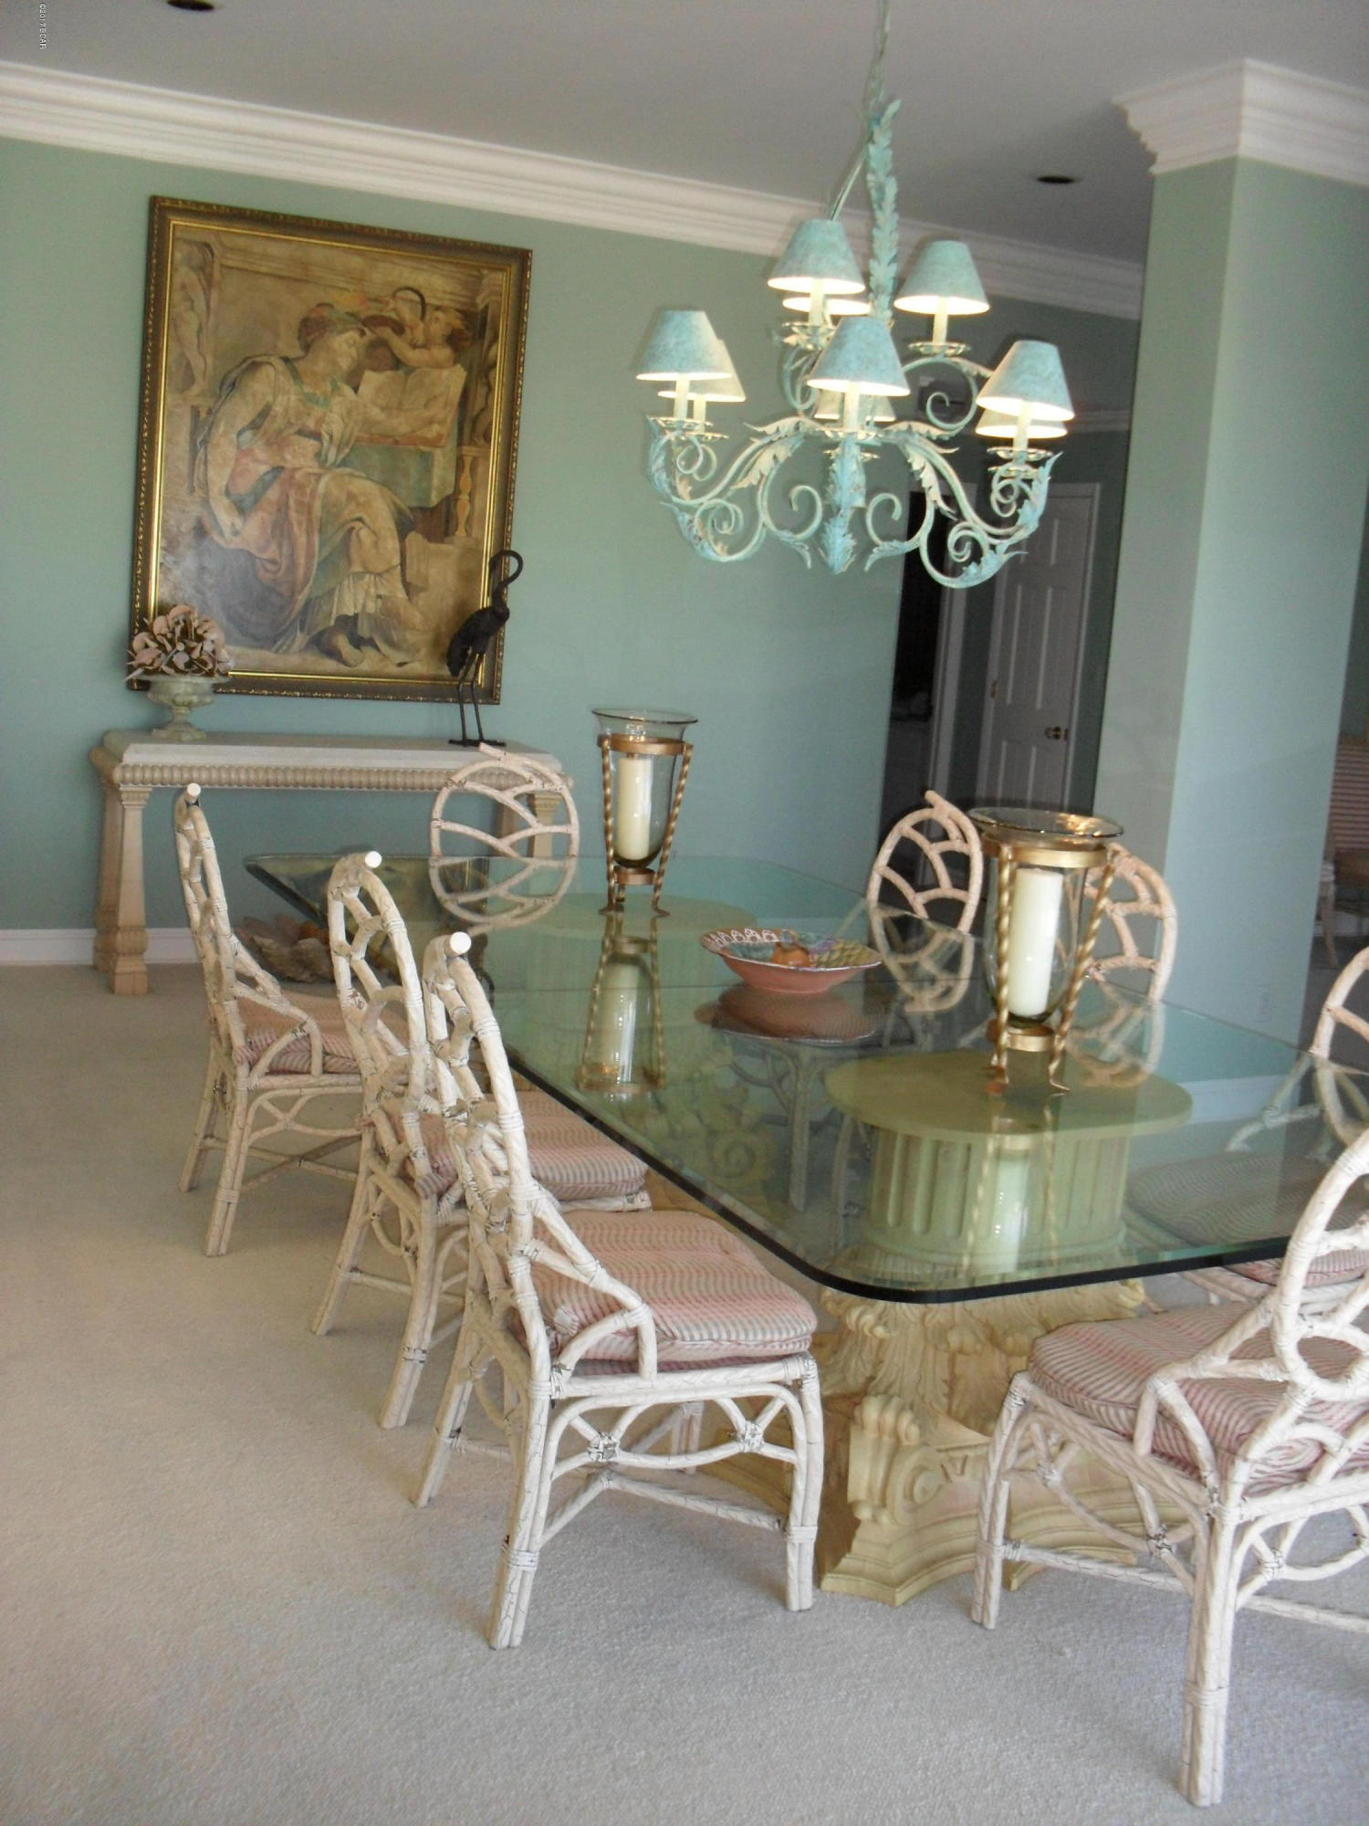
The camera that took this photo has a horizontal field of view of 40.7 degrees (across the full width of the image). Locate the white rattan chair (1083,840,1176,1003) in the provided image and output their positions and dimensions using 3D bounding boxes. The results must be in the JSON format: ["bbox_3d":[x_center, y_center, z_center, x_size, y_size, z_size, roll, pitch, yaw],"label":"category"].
[{"bbox_3d":[0.683,0.350,3.967,0.570,1.000,0.500,-1,11,-27],"label":"white rattan chair"}]

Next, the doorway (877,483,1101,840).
[{"bbox_3d":[1.355,-1.057,9.088,1.050,2.110,0.350,-1,11,-25],"label":"doorway"}]

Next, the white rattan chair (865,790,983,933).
[{"bbox_3d":[0.392,0.199,4.723,0.570,1.000,0.500,-2,11,-30],"label":"white rattan chair"}]

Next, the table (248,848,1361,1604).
[{"bbox_3d":[0.161,0.488,3.776,1.510,0.726,3.135,-1,11,-27],"label":"table"}]

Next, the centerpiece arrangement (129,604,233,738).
[{"bbox_3d":[-1.739,-0.841,6.402,0.360,0.475,0.360,-1,11,-25],"label":"centerpiece arrangement"}]

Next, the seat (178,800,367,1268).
[{"bbox_3d":[-0.880,0.207,4.188,0.570,1.000,0.500,0,11,-23],"label":"seat"}]

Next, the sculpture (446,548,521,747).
[{"bbox_3d":[-0.752,-0.995,6.936,0.260,0.720,0.120,-1,11,-25],"label":"sculpture"}]

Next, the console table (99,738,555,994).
[{"bbox_3d":[-1.279,-0.196,6.768,1.640,0.862,0.502,-1,11,-25],"label":"console table"}]

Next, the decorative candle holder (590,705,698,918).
[{"bbox_3d":[-0.110,-0.237,4.357,0.235,0.465,0.235,4,10,-1],"label":"decorative candle holder"}]

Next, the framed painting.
[{"bbox_3d":[-1.276,-1.615,6.712,1.375,1.680,0.060,-1,14,-25],"label":"framed painting"}]

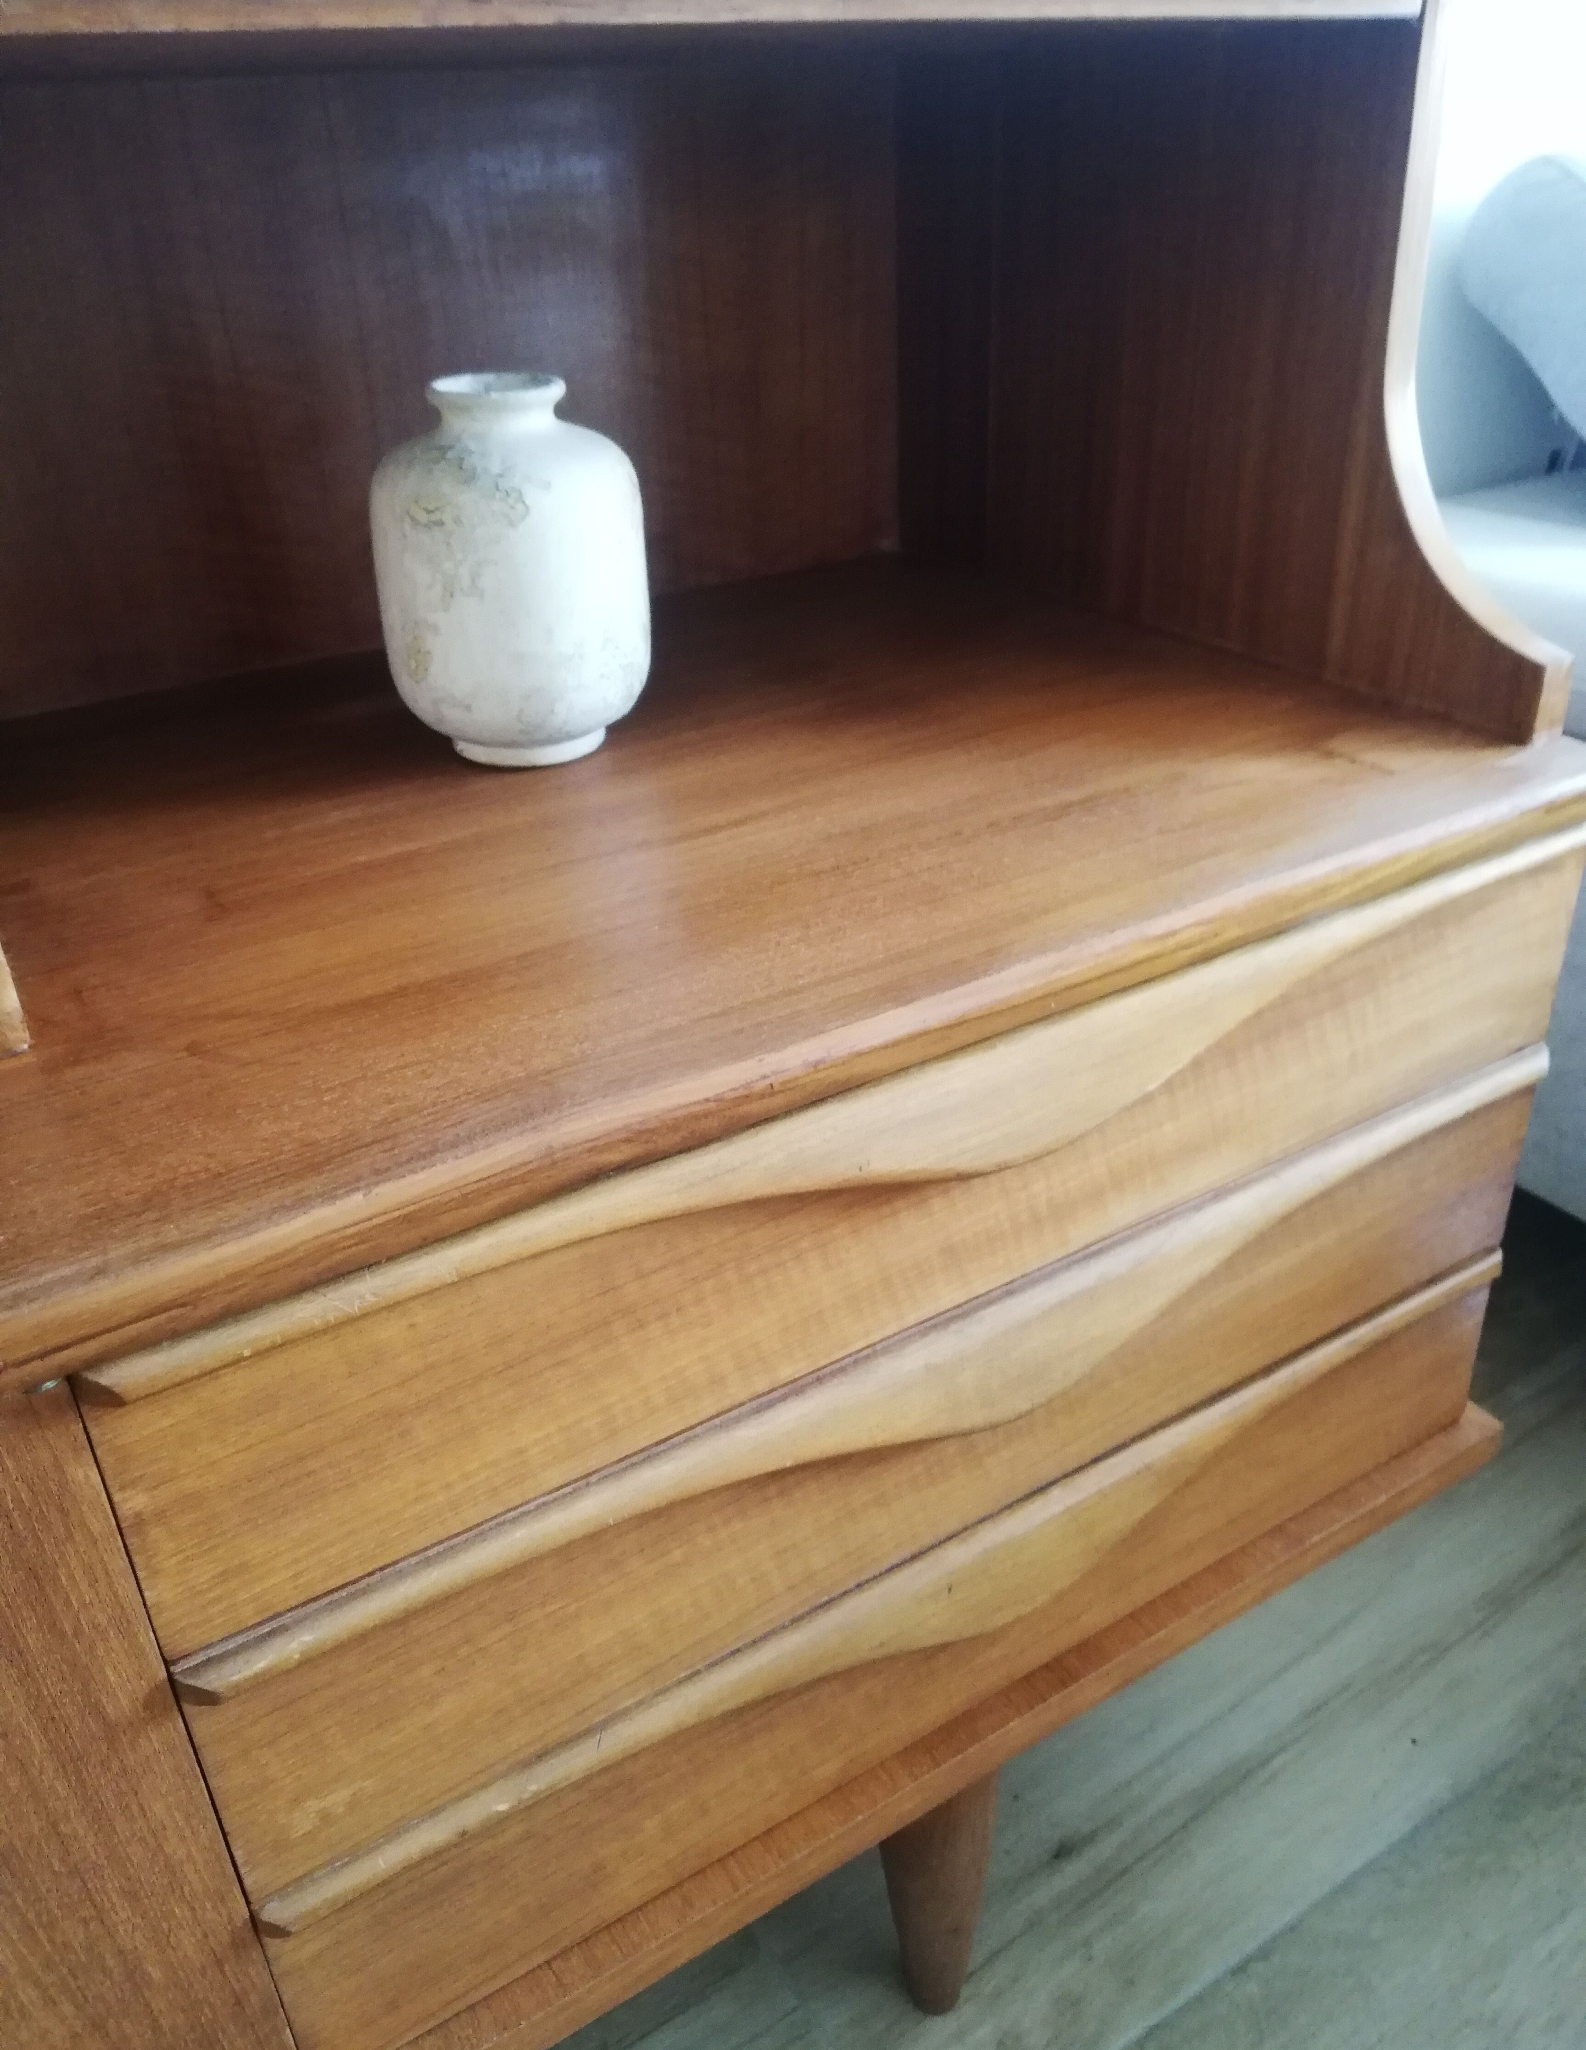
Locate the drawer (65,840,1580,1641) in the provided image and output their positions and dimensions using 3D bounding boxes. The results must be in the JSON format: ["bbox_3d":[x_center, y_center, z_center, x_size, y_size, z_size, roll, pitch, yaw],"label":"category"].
[{"bbox_3d":[0.074,0.043,0.502,0.550,0.098,0.035,-19,33,-27],"label":"drawer"}]

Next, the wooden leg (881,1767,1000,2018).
[{"bbox_3d":[0.060,0.342,0.661,0.059,0.216,0.059,-2,29,1],"label":"wooden leg"}]

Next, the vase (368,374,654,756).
[{"bbox_3d":[-0.101,-0.164,0.575,0.098,0.128,0.098,-19,33,-26],"label":"vase"}]

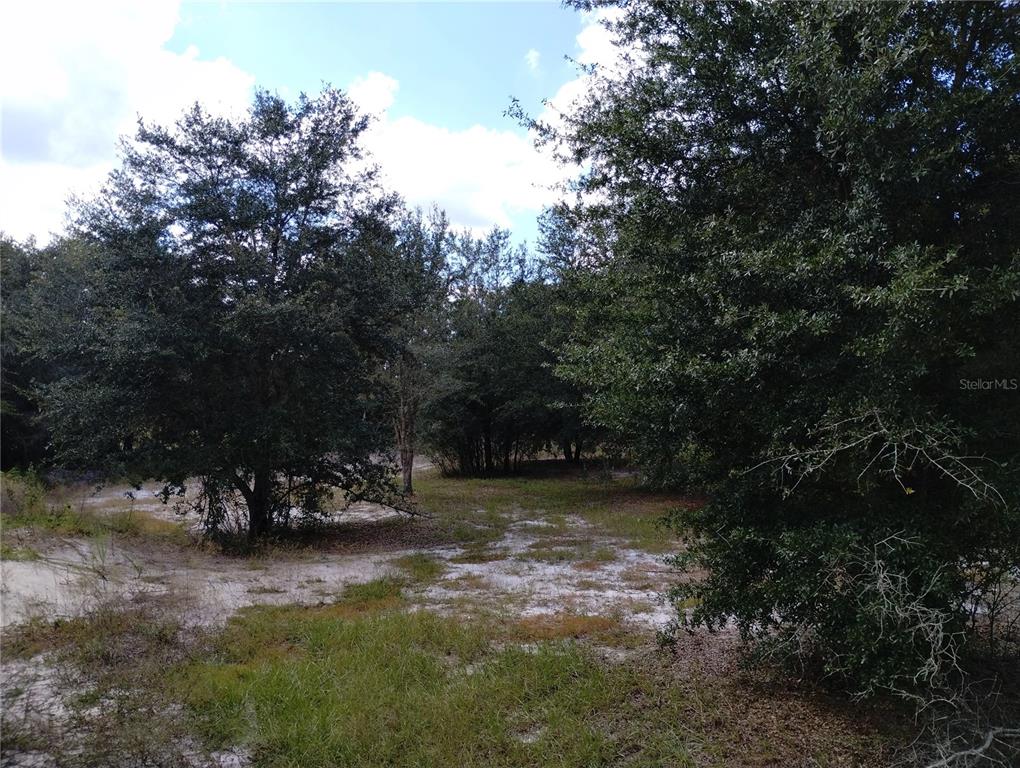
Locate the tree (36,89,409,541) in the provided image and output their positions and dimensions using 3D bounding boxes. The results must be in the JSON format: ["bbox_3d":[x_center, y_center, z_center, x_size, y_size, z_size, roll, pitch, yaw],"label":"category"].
[{"bbox_3d":[-4.070,-0.980,11.700,5.200,6.300,4.900,0,-2,0],"label":"tree"}]

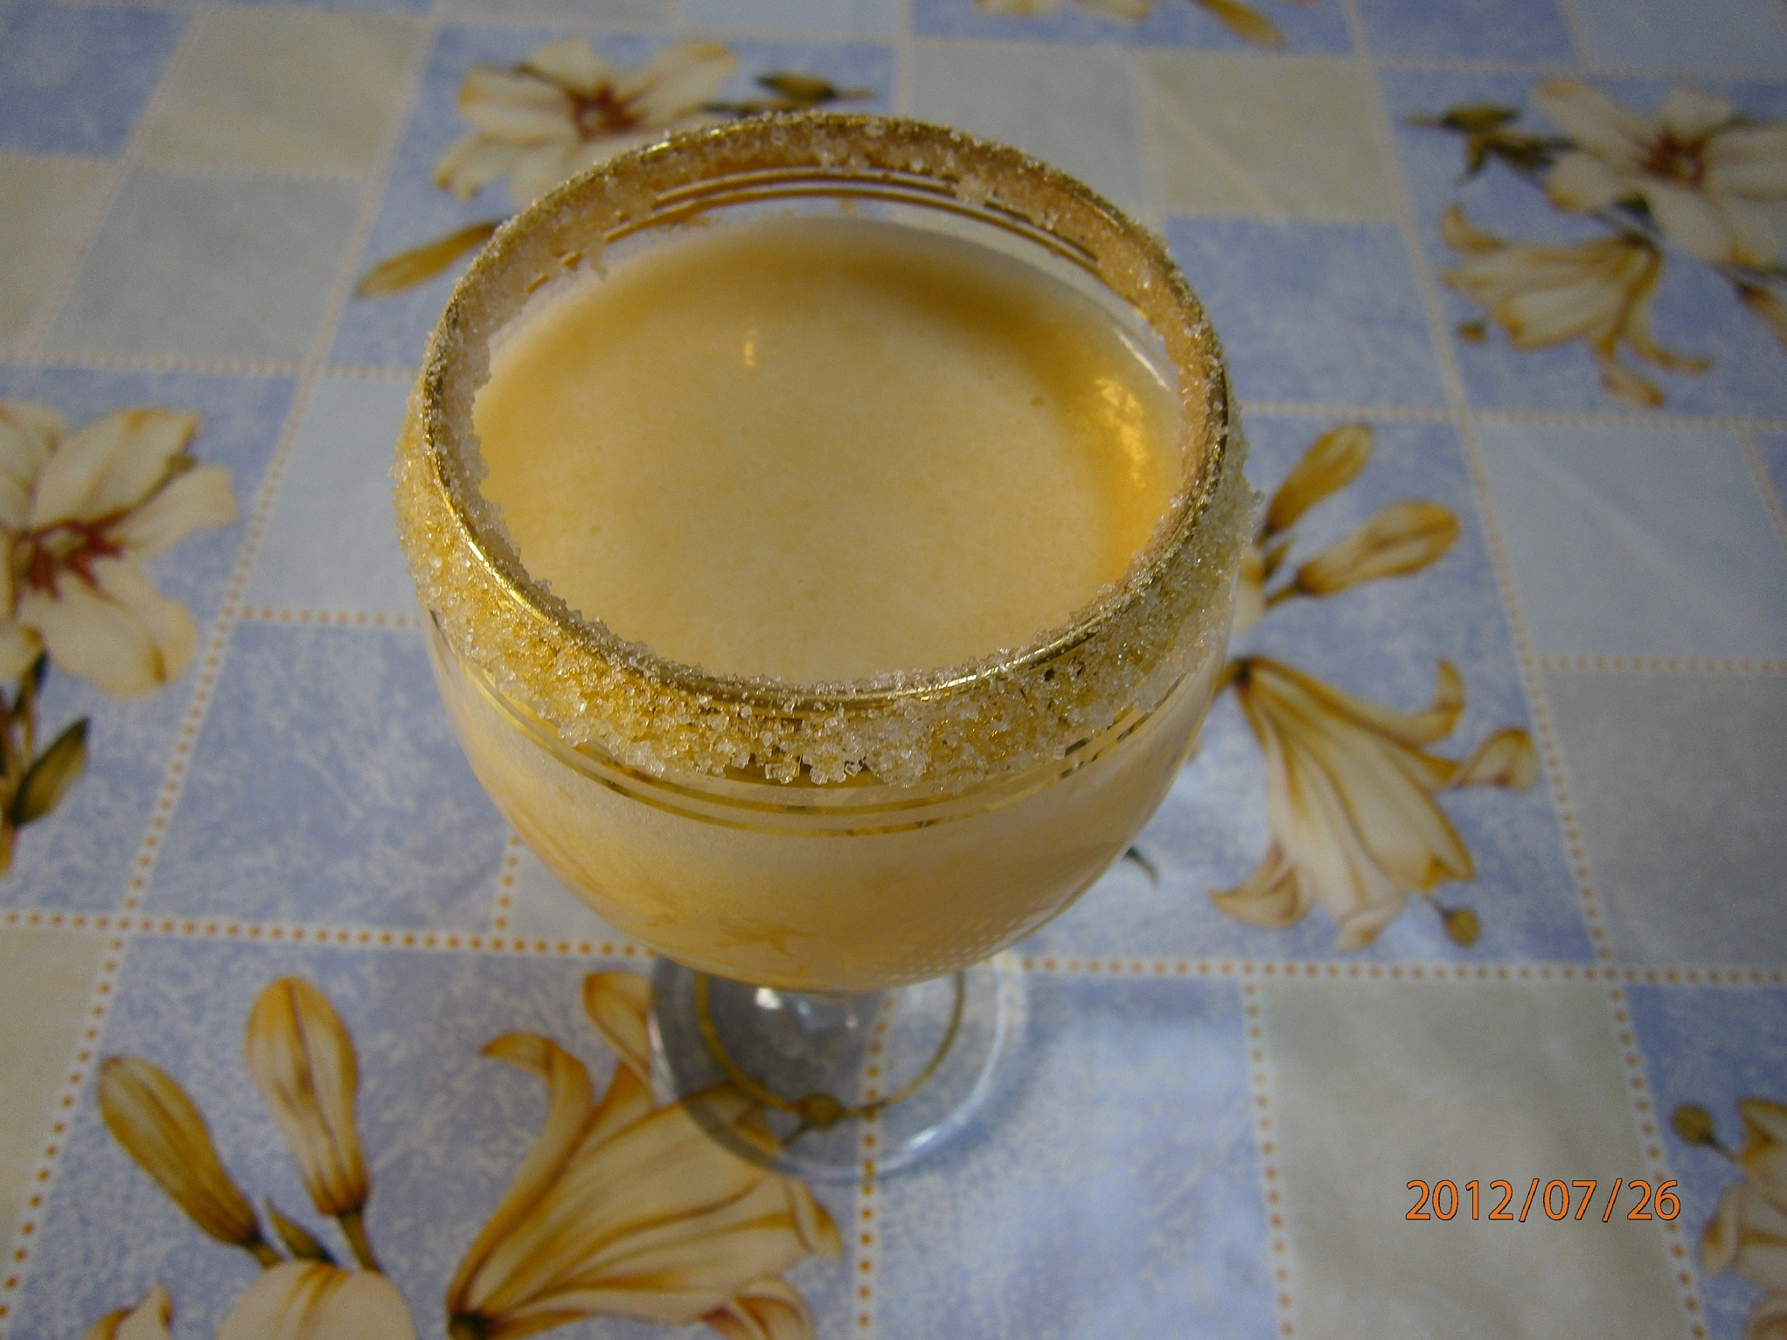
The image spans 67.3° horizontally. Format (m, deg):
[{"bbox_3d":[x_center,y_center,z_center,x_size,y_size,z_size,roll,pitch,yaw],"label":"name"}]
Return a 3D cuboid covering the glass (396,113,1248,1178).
[{"bbox_3d":[-0.007,0.014,0.146,0.064,0.132,0.064,1,59,-2],"label":"glass"}]

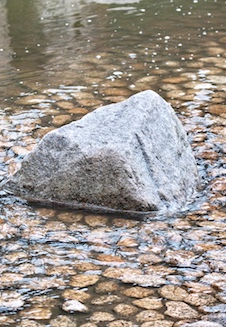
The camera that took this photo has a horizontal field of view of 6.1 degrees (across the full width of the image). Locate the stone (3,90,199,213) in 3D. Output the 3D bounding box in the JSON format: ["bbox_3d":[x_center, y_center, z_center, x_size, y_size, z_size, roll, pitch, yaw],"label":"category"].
[{"bbox_3d":[-0.051,-0.087,9.274,0.720,0.420,0.500,8,22,20],"label":"stone"}]

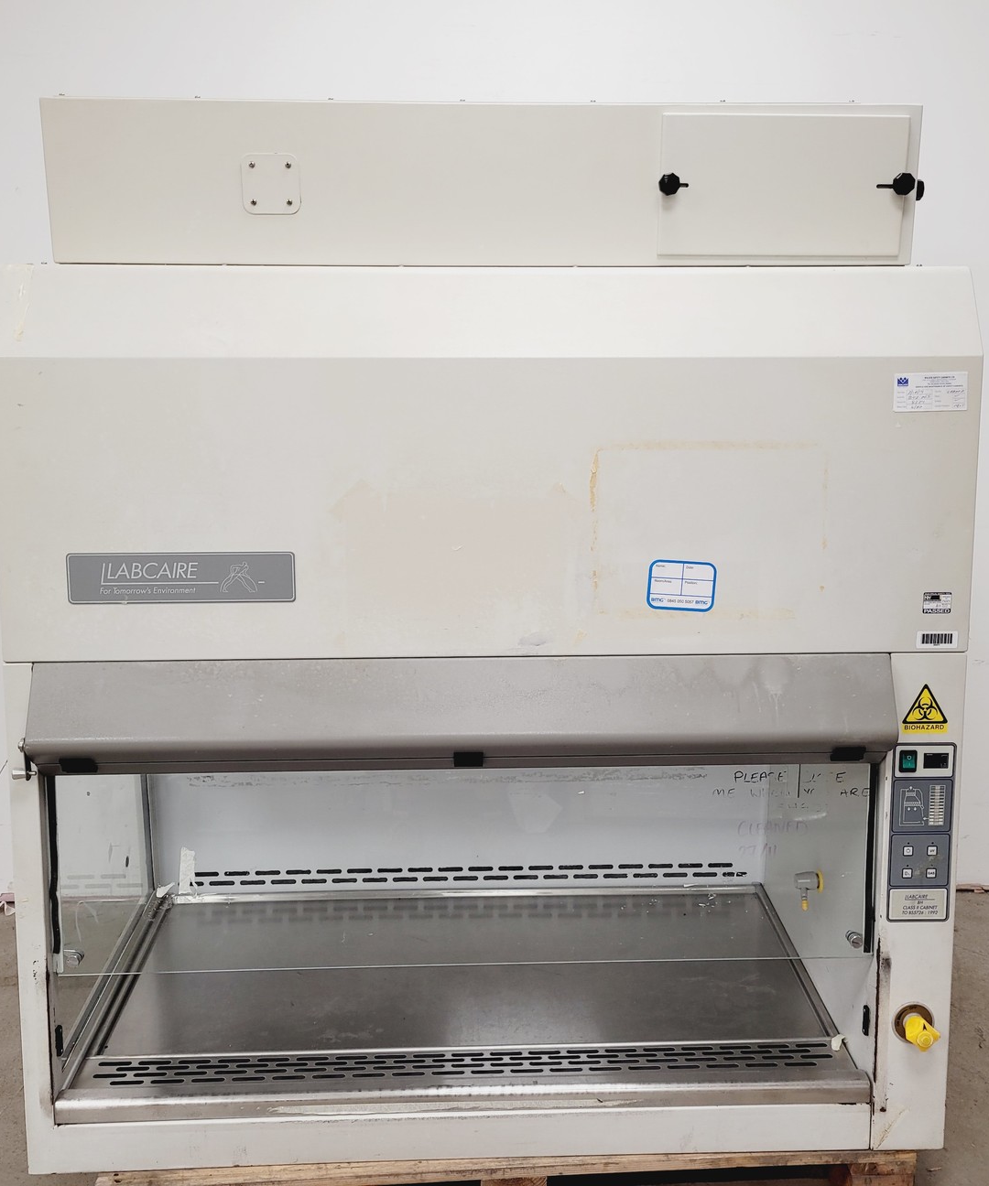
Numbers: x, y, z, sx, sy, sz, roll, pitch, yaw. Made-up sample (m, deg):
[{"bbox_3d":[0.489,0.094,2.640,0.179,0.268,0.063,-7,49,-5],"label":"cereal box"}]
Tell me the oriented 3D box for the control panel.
[{"bbox_3d":[0.614,0.345,1.702,0.090,0.264,0.008,-1,7,-2],"label":"control panel"}]

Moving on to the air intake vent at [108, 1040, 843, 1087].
[{"bbox_3d":[-0.042,0.722,1.823,1.131,0.008,0.060,-1,12,-2],"label":"air intake vent"}]

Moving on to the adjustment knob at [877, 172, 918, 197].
[{"bbox_3d":[0.554,-0.561,1.636,0.043,0.029,0.040,-1,12,-2],"label":"adjustment knob"}]

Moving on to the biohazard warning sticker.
[{"bbox_3d":[0.610,0.165,1.683,0.066,0.072,0.002,-1,7,-2],"label":"biohazard warning sticker"}]

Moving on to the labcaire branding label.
[{"bbox_3d":[-0.424,-0.020,1.619,0.305,0.070,0.004,-1,8,-2],"label":"labcaire branding label"}]

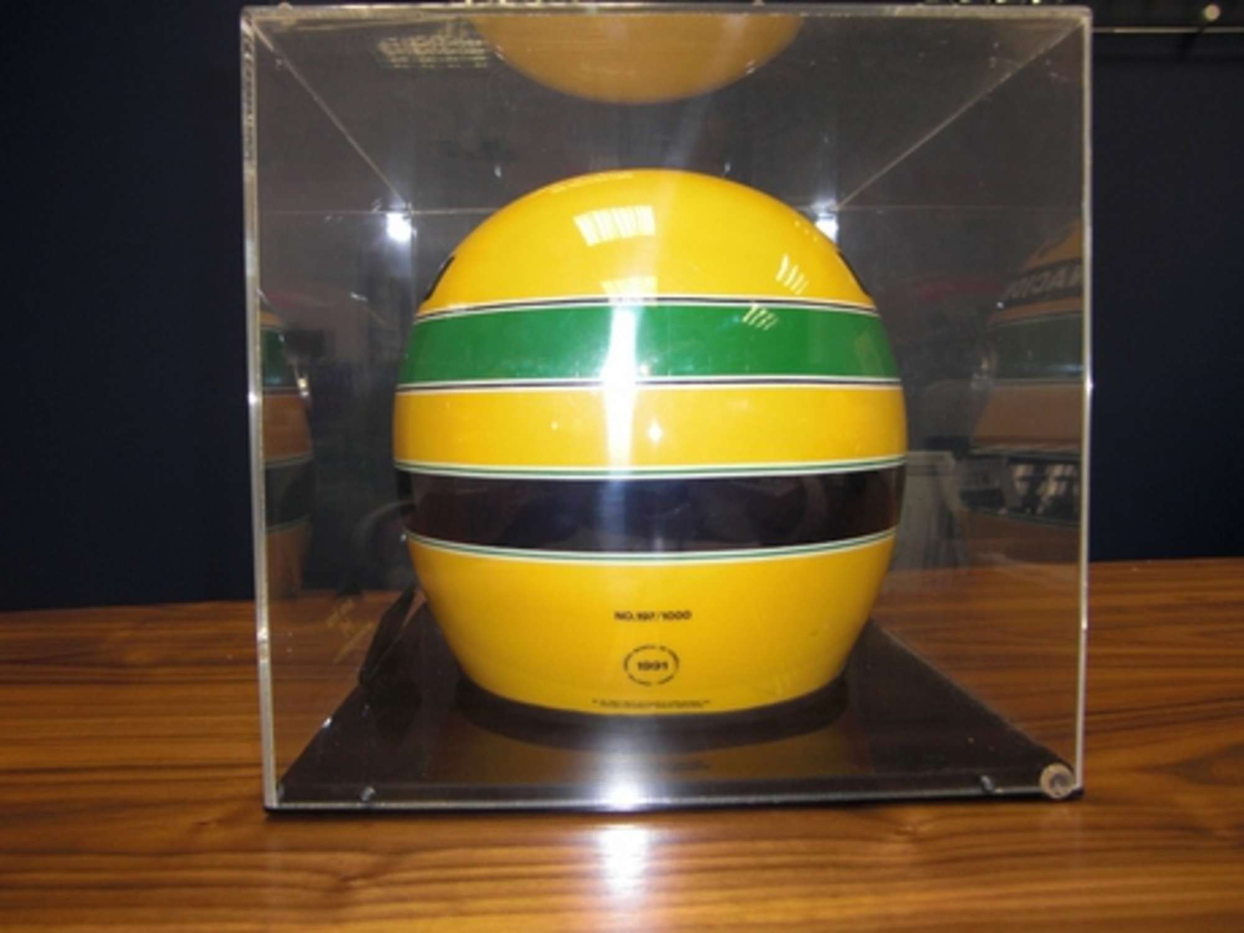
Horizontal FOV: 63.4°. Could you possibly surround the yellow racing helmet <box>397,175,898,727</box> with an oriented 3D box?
[{"bbox_3d":[0.013,-0.022,0.527,0.254,0.258,0.325,-1,3,-1],"label":"yellow racing helmet"}]

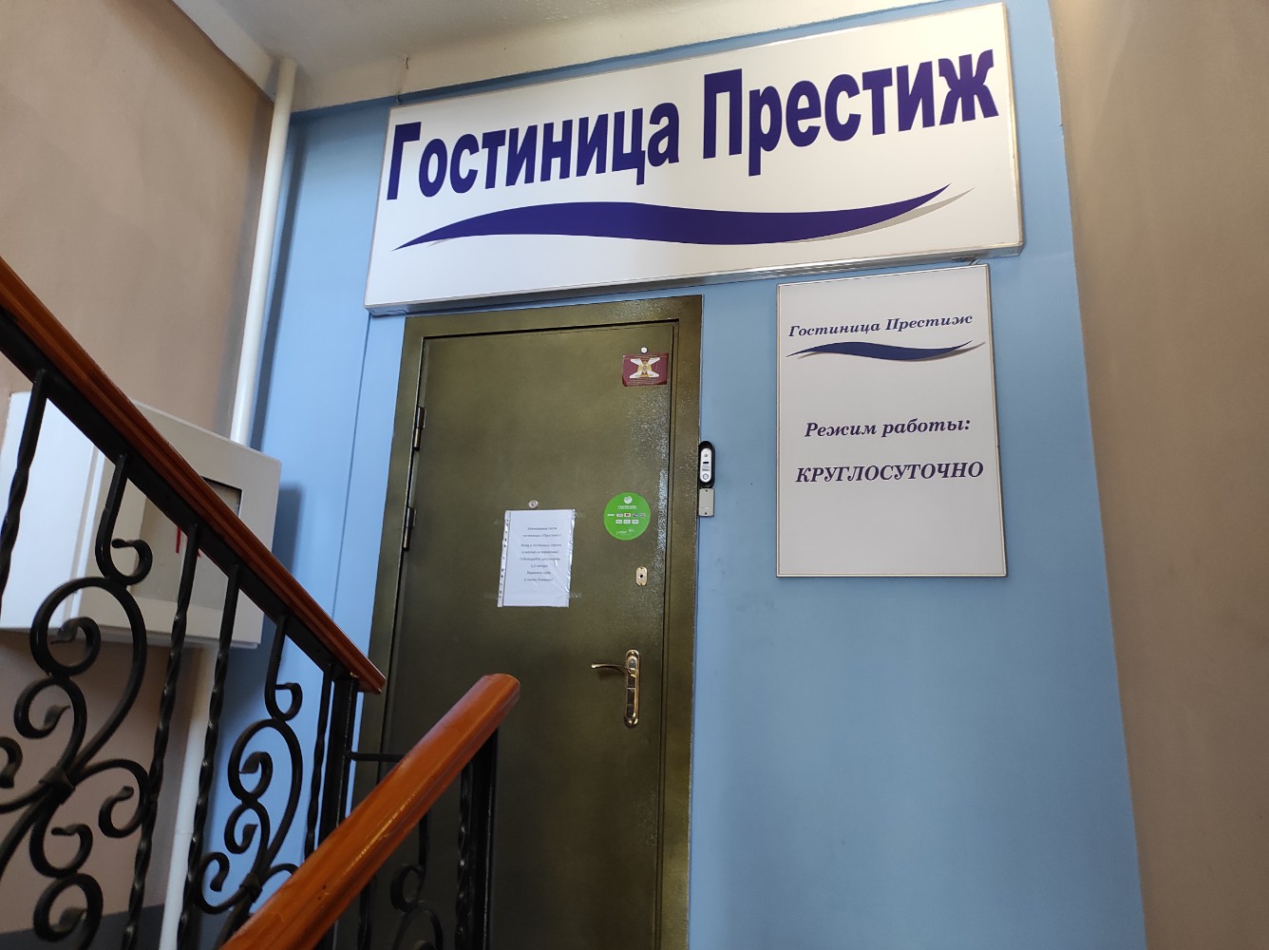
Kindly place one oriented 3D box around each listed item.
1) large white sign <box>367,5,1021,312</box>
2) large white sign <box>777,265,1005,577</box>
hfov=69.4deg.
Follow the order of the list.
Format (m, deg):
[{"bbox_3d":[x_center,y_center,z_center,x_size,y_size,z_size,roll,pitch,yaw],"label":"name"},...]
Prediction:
[{"bbox_3d":[0.101,-1.002,3.023,2.127,0.816,0.064,-2,-16,17],"label":"large white sign"},{"bbox_3d":[0.713,-0.156,2.615,0.604,0.902,0.022,-2,-16,17],"label":"large white sign"}]

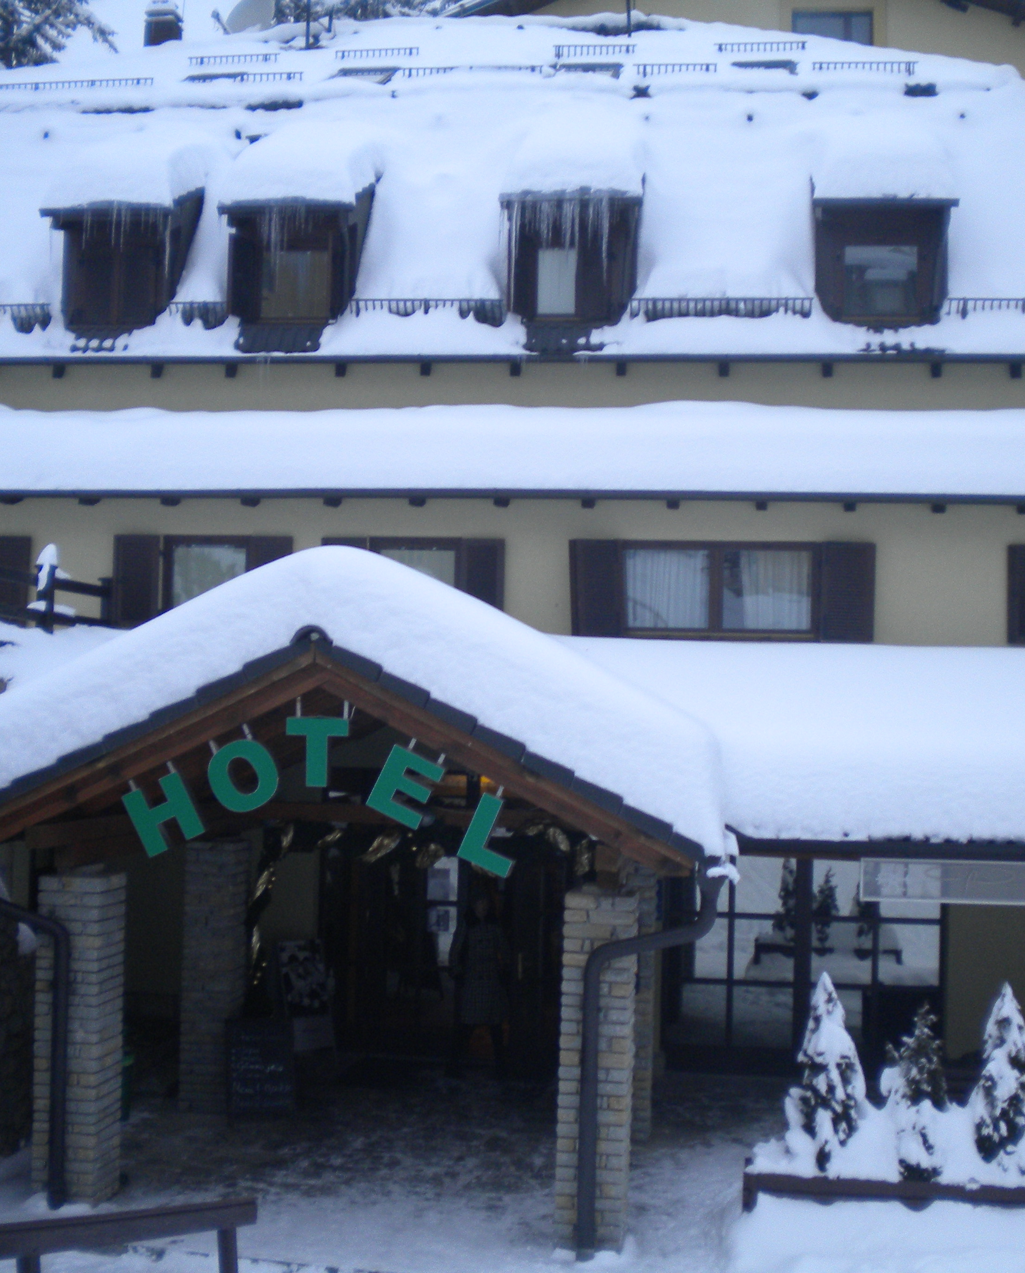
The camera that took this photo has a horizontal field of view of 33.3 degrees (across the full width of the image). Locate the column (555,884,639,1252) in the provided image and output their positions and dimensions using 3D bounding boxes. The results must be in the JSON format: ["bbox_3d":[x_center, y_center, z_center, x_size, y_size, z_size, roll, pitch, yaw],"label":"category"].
[{"bbox_3d":[0.542,2.719,10.828,0.430,2.200,0.430,1,-3,9],"label":"column"}]

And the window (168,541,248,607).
[{"bbox_3d":[-3.839,-0.703,21.650,1.041,0.990,0.100,1,-3,8],"label":"window"}]

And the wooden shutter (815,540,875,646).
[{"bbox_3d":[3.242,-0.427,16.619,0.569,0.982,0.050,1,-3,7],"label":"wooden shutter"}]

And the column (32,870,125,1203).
[{"bbox_3d":[-2.943,2.678,11.597,0.440,2.170,0.440,1,-3,7],"label":"column"}]

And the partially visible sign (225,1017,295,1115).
[{"bbox_3d":[-2.011,3.446,13.700,0.550,0.800,0.300,1,-3,4],"label":"partially visible sign"}]

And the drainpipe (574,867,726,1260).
[{"bbox_3d":[0.837,2.587,10.416,0.907,2.344,0.280,1,-3,9],"label":"drainpipe"}]

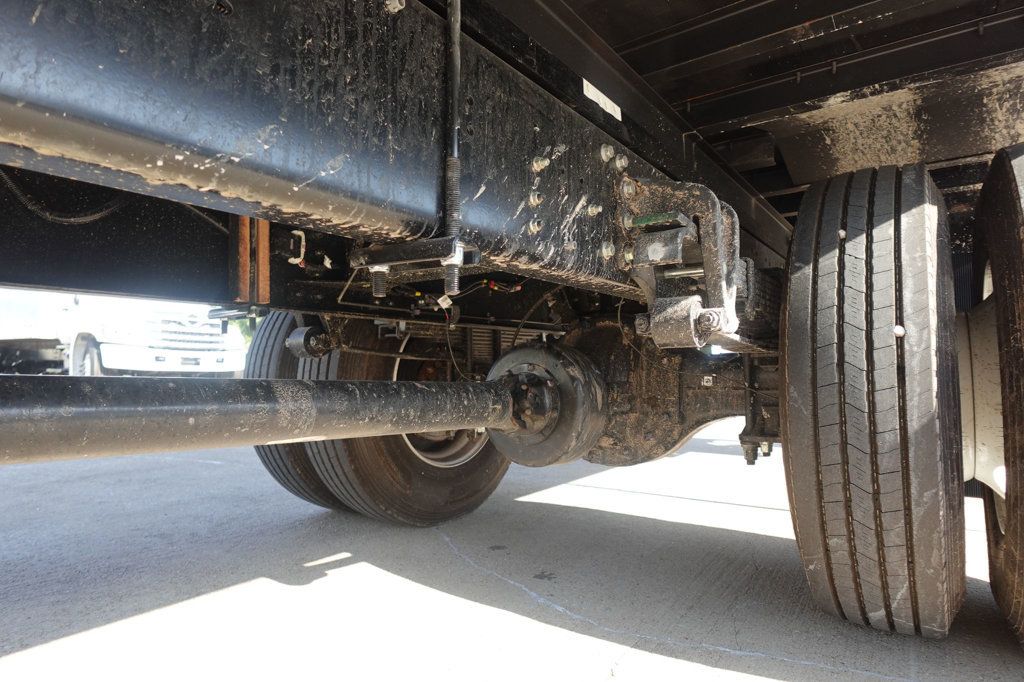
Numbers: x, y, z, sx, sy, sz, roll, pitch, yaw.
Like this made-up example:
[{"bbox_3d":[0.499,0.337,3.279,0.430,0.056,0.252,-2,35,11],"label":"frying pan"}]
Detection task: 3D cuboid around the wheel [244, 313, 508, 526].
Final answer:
[{"bbox_3d":[-0.455,0.184,2.330,0.610,1.035,1.040,-3,-3,36],"label":"wheel"}]

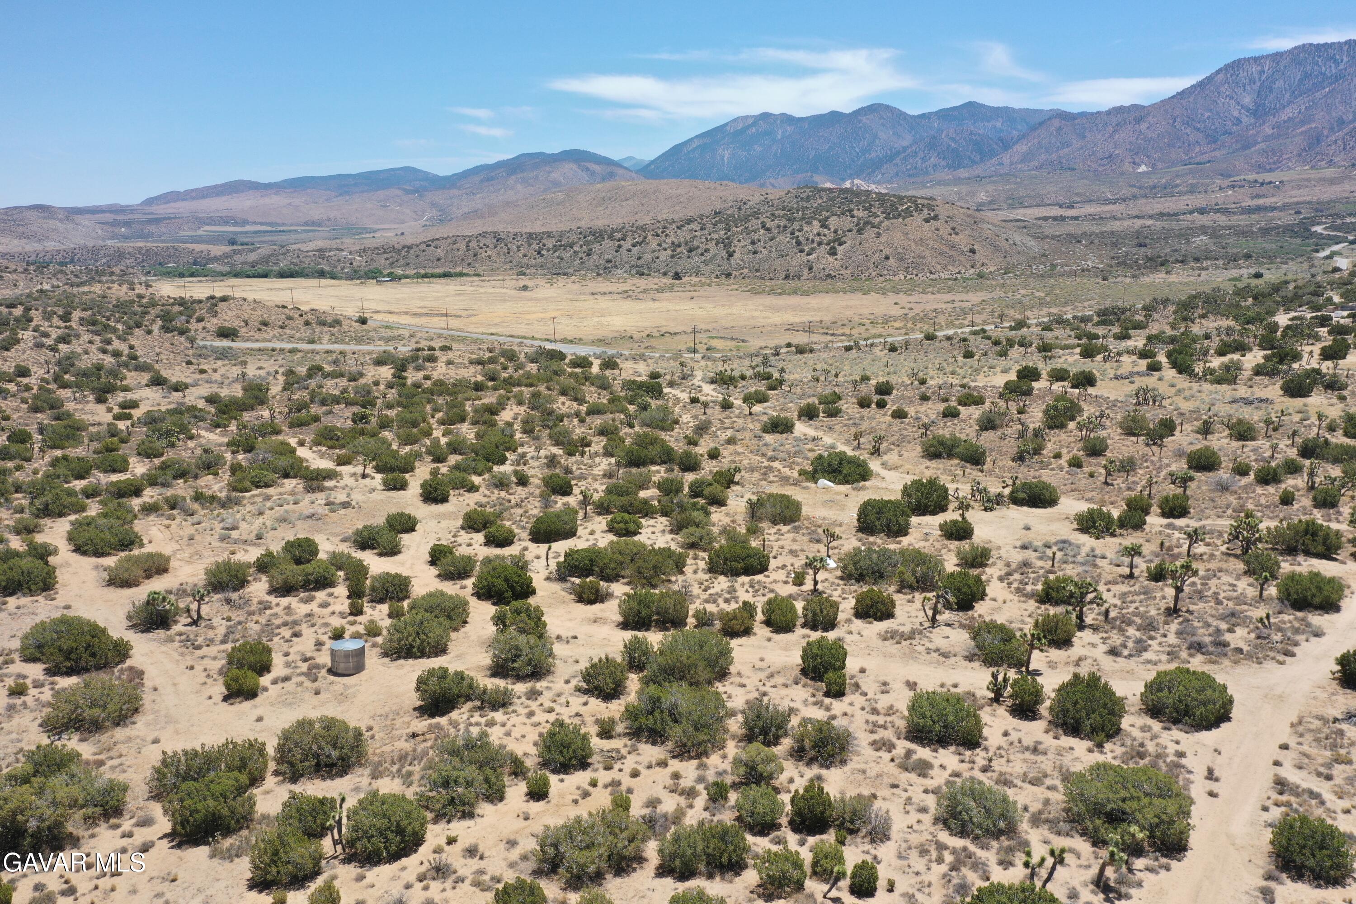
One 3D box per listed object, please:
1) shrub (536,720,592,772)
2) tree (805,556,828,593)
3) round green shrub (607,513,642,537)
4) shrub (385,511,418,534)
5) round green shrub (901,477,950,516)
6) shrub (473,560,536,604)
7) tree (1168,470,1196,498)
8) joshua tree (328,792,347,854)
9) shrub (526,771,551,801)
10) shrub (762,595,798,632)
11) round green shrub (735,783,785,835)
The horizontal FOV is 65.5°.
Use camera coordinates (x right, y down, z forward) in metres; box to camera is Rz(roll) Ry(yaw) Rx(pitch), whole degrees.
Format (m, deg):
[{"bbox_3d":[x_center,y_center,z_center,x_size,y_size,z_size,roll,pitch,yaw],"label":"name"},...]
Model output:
[{"bbox_3d":[-7.826,20.298,72.865,3.854,3.317,3.854,0,11,0],"label":"shrub"},{"bbox_3d":[15.280,13.400,115.690,2.490,4.060,2.360,1,11,8],"label":"tree"},{"bbox_3d":[-6.644,9.258,133.662,4.559,2.678,4.559,0,11,0],"label":"round green shrub"},{"bbox_3d":[-35.335,8.950,135.065,4.198,2.768,4.198,0,11,0],"label":"shrub"},{"bbox_3d":[35.310,6.220,150.000,6.770,5.230,5.760,3,11,13],"label":"round green shrub"},{"bbox_3d":[-18.610,13.890,112.910,6.740,4.150,5.730,-2,11,-10],"label":"shrub"},{"bbox_3d":[75.810,5.020,158.090,3.880,4.540,3.300,5,12,26],"label":"tree"},{"bbox_3d":[-20.180,21.960,62.522,1.100,3.850,0.900,0,11,0],"label":"joshua tree"},{"bbox_3d":[-9.100,21.807,68.903,1.645,1.806,1.645,0,11,0],"label":"shrub"},{"bbox_3d":[10.090,15.860,104.310,3.660,3.520,3.480,1,11,6],"label":"shrub"},{"bbox_3d":[5.075,22.041,65.227,3.004,2.698,3.004,0,11,0],"label":"round green shrub"}]

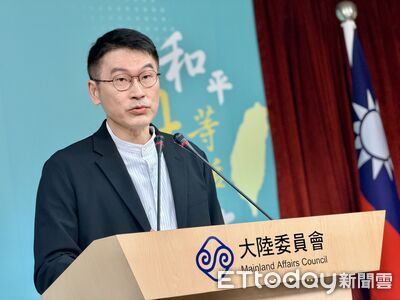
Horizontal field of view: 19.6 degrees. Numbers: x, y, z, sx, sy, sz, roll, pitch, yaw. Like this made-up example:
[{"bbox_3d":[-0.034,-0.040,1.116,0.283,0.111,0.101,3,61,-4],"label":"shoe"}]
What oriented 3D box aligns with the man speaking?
[{"bbox_3d":[-0.095,0.565,2.740,0.550,1.730,0.430,-5,-3,-28],"label":"man speaking"}]

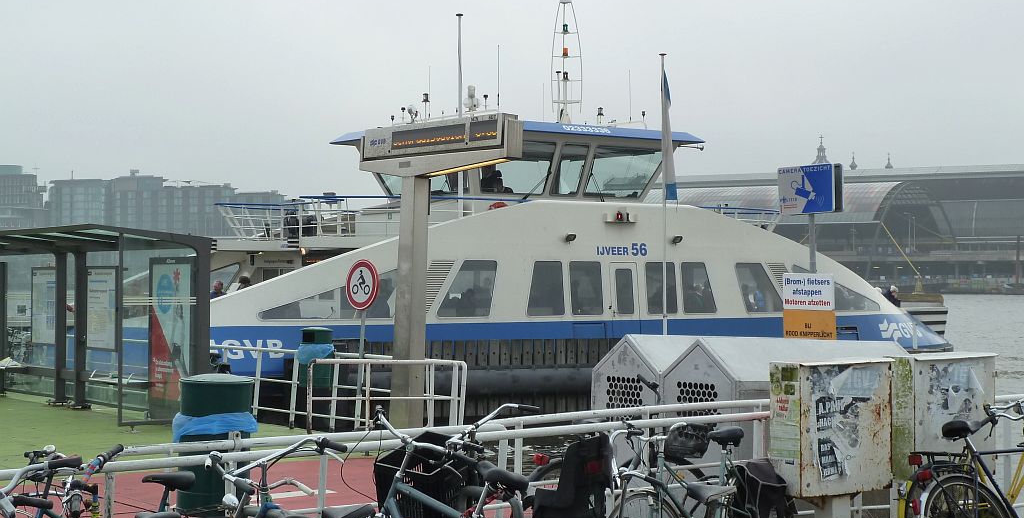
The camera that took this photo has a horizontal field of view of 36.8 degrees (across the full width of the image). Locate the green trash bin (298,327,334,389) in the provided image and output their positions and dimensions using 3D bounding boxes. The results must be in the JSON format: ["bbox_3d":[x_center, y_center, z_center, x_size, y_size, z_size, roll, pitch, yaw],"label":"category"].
[{"bbox_3d":[-3.541,1.802,28.000,0.570,1.070,0.570,1,-1,0],"label":"green trash bin"}]

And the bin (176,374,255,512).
[{"bbox_3d":[-2.315,1.443,12.000,0.575,1.070,0.575,2,-2,-18],"label":"bin"}]

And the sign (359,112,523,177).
[{"bbox_3d":[-0.953,-1.407,19.894,0.320,0.700,3.030,3,-2,-40],"label":"sign"}]

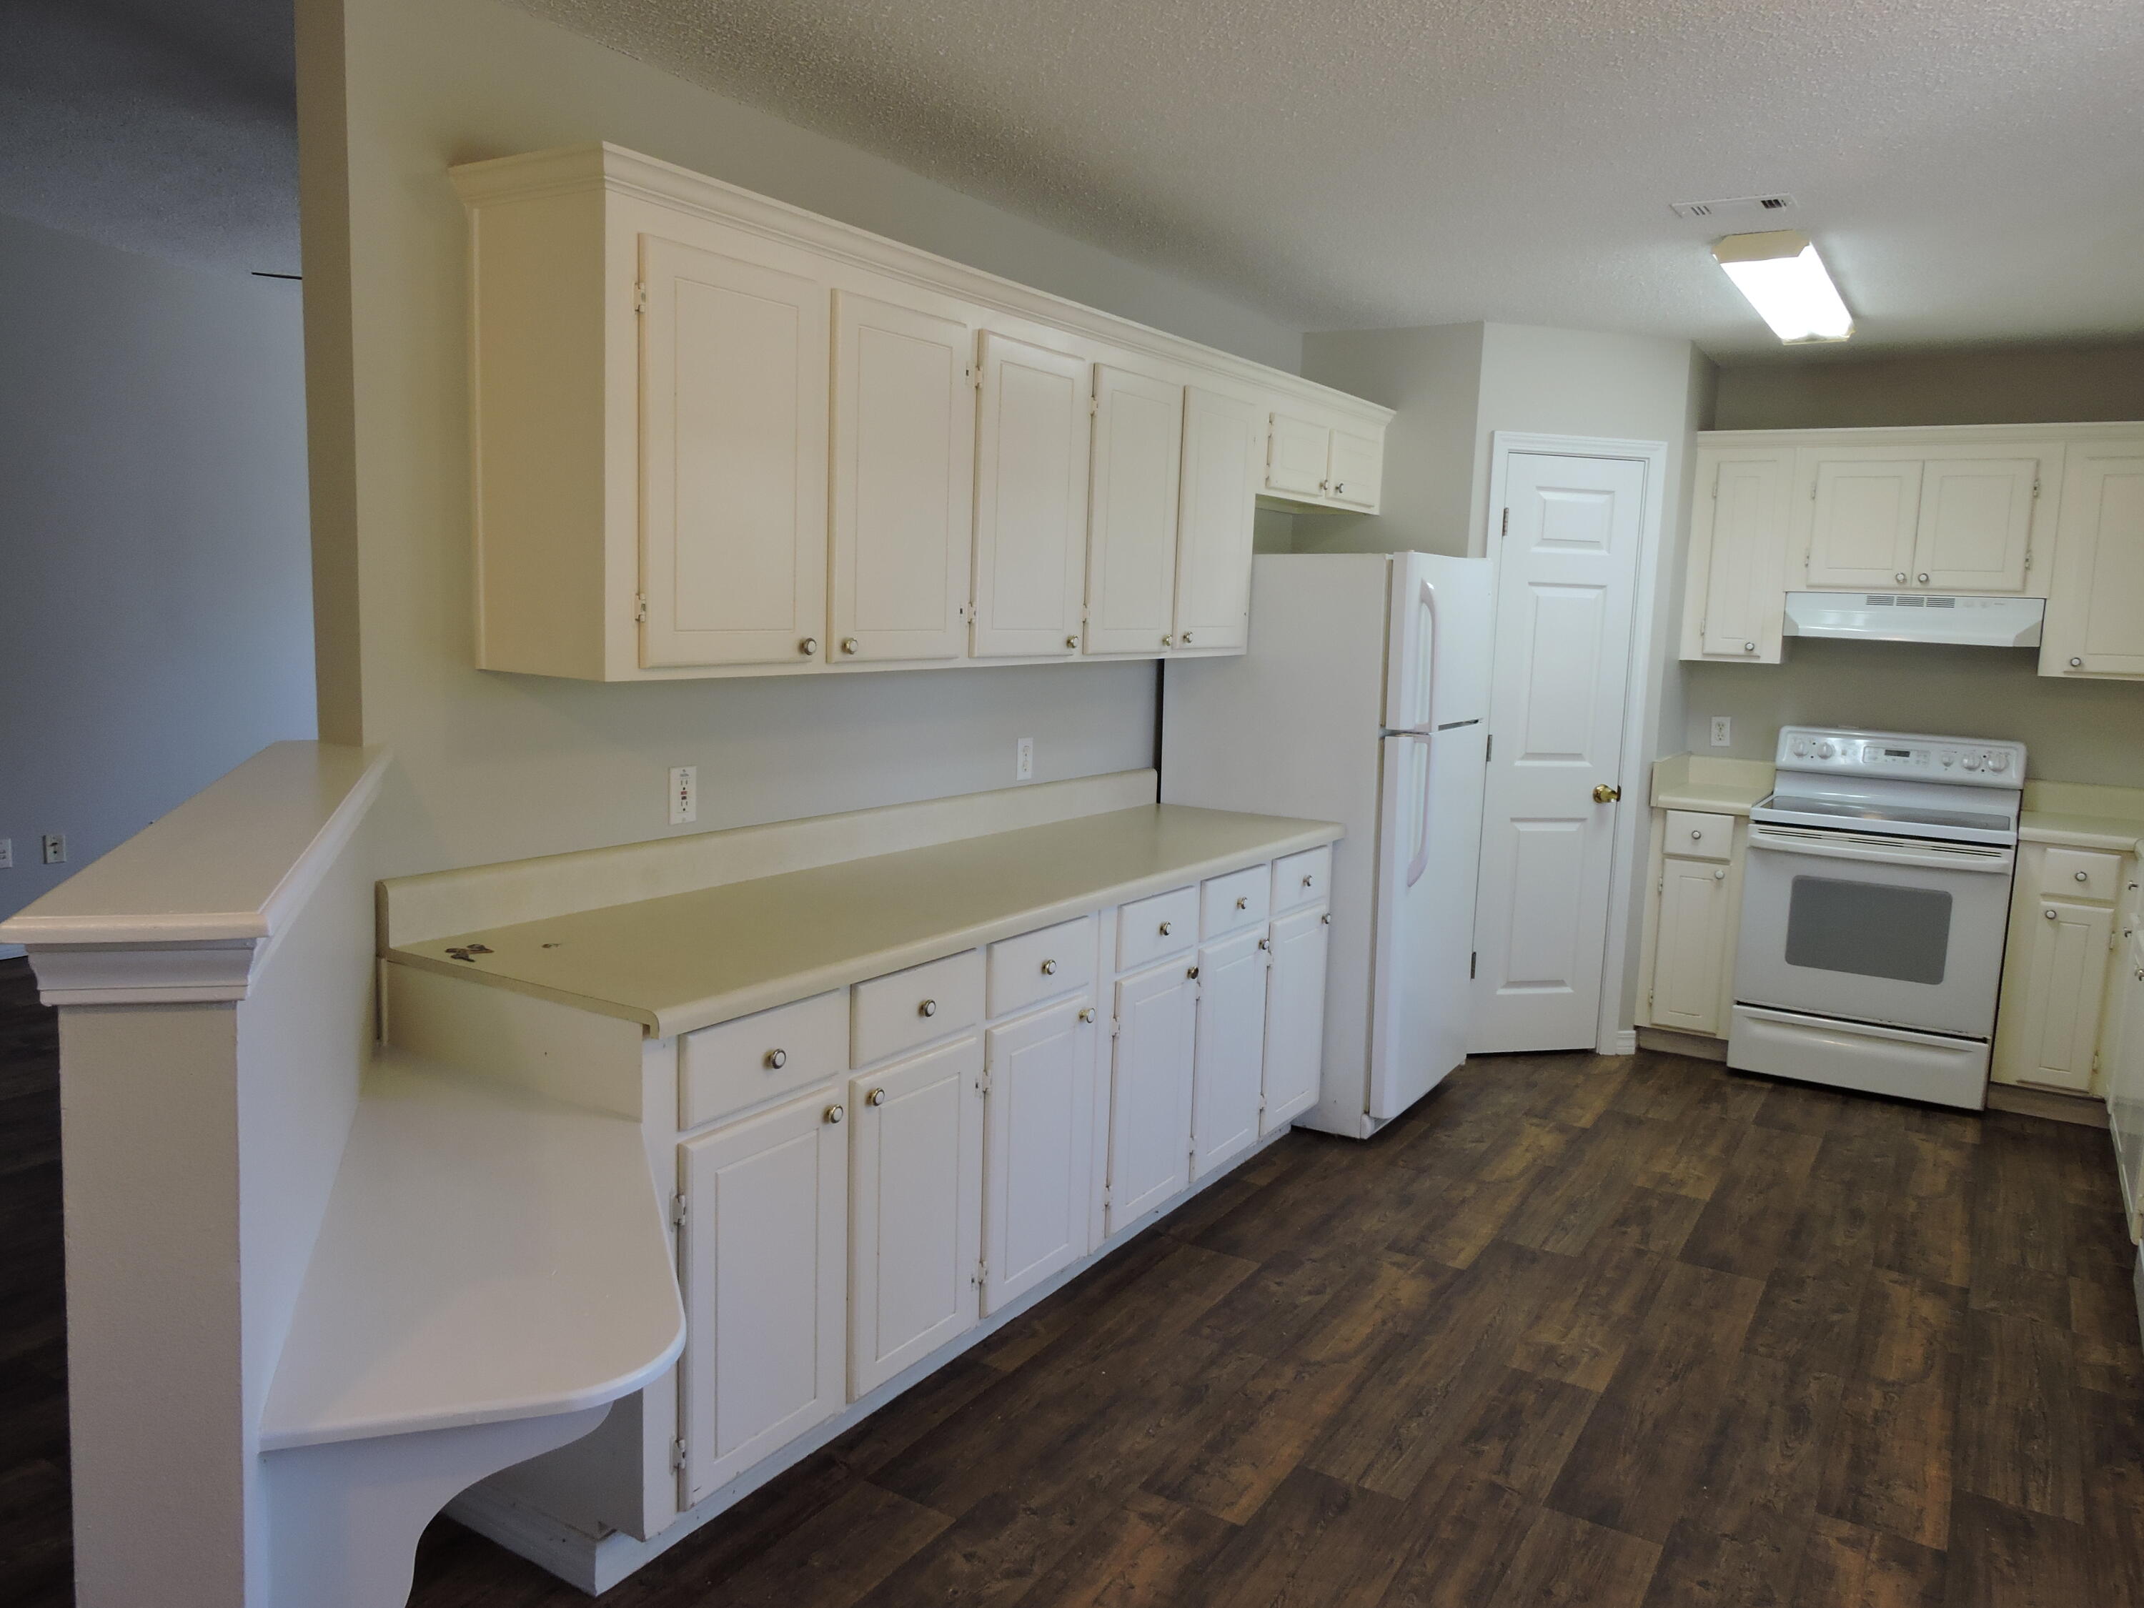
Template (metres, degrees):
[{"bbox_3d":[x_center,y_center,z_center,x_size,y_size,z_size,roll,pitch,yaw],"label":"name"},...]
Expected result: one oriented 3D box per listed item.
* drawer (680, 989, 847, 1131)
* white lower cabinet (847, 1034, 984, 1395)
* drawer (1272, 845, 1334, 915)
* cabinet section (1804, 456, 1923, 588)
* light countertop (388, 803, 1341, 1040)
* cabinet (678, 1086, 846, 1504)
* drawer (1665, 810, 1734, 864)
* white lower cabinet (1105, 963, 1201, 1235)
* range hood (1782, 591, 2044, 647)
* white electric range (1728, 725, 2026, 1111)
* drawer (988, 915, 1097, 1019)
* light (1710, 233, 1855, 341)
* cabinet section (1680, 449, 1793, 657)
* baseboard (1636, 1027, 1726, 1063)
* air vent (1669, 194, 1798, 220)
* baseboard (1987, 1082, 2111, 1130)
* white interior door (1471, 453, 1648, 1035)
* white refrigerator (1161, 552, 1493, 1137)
[{"bbox_3d":[-0.469,0.386,2.275,0.028,0.145,0.325,7,9,32],"label":"drawer"},{"bbox_3d":[-0.275,0.729,2.646,0.028,0.575,0.335,7,9,32],"label":"white lower cabinet"},{"bbox_3d":[0.610,0.204,3.945,0.028,0.150,0.310,7,9,32],"label":"drawer"},{"bbox_3d":[2.612,-0.920,4.896,0.308,0.413,0.030,7,10,32],"label":"cabinet section"},{"bbox_3d":[-0.156,0.161,3.288,0.645,0.042,2.540,7,9,32],"label":"light countertop"},{"bbox_3d":[-0.482,0.762,2.326,0.028,0.580,0.330,7,9,32],"label":"cabinet"},{"bbox_3d":[2.141,0.108,5.077,0.215,0.147,0.028,7,9,32],"label":"drawer"},{"bbox_3d":[0.187,0.652,3.361,0.028,0.572,0.335,7,9,32],"label":"white lower cabinet"},{"bbox_3d":[2.795,-0.618,4.955,0.742,0.146,0.470,7,10,32],"label":"range hood"},{"bbox_3d":[2.724,0.348,5.032,0.757,1.160,0.690,7,9,32],"label":"white electric range"},{"bbox_3d":[-0.059,0.318,2.910,0.028,0.147,0.325,7,9,32],"label":"drawer"},{"bbox_3d":[1.937,-1.359,3.974,0.217,0.069,1.201,7,10,32],"label":"light"},{"bbox_3d":[2.440,-0.892,5.386,0.331,0.753,0.310,7,9,33],"label":"cabinet section"},{"bbox_3d":[2.150,0.845,5.234,0.300,0.085,0.020,7,9,32],"label":"baseboard"},{"bbox_3d":[1.459,-1.302,3.270,0.246,0.020,0.134,7,10,32],"label":"air vent"},{"bbox_3d":[3.071,0.948,4.677,0.319,0.083,0.018,7,10,32],"label":"baseboard"},{"bbox_3d":[1.639,-0.148,5.077,0.506,2.035,0.037,0,8,-12],"label":"white interior door"},{"bbox_3d":[0.798,0.079,4.653,0.775,1.670,0.710,7,9,32],"label":"white refrigerator"}]

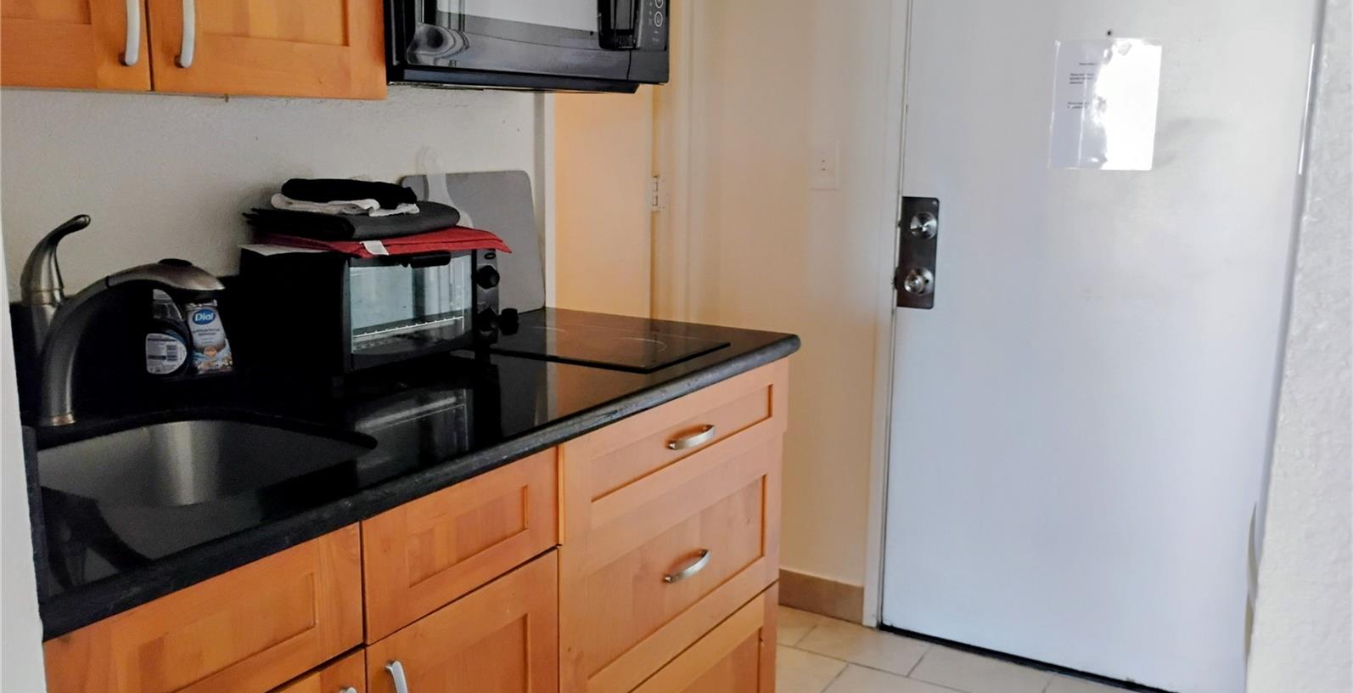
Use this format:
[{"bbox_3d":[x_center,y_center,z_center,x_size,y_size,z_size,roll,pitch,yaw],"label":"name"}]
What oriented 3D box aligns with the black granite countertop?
[{"bbox_3d":[-0.434,0.085,1.757,0.684,0.033,1.560,7,13,30],"label":"black granite countertop"}]

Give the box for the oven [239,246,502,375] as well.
[{"bbox_3d":[-0.528,-0.077,1.958,0.284,0.208,0.354,8,13,34],"label":"oven"}]

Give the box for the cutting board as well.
[{"bbox_3d":[-0.434,-0.215,2.388,0.010,0.321,0.404,1,10,31],"label":"cutting board"}]

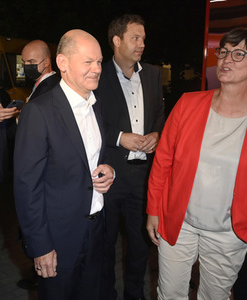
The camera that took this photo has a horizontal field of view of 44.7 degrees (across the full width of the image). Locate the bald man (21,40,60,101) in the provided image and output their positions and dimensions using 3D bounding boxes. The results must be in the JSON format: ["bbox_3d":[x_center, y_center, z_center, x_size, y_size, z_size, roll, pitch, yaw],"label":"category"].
[{"bbox_3d":[-0.639,0.180,2.205,0.420,1.830,0.540,-9,13,-41],"label":"bald man"}]

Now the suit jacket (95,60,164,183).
[{"bbox_3d":[0.000,-0.151,1.862,0.580,0.790,0.360,-6,12,-29],"label":"suit jacket"}]

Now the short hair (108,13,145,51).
[{"bbox_3d":[0.018,-0.687,1.767,0.210,0.210,0.180,8,13,37],"label":"short hair"}]

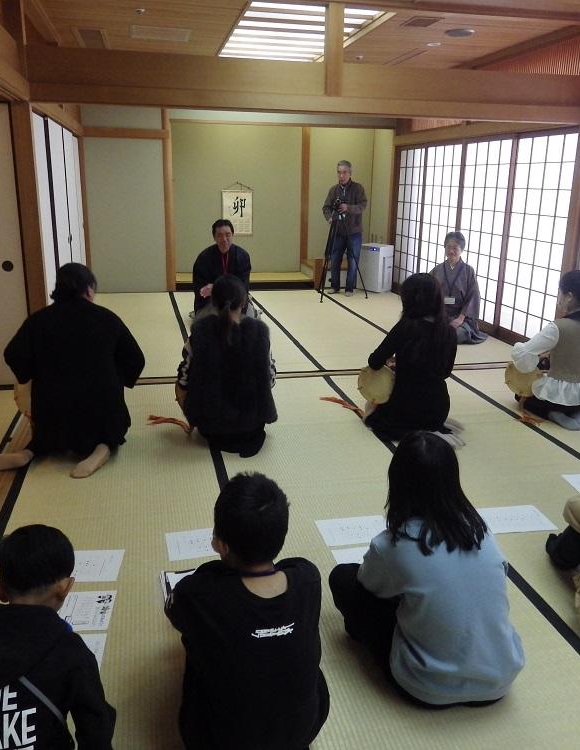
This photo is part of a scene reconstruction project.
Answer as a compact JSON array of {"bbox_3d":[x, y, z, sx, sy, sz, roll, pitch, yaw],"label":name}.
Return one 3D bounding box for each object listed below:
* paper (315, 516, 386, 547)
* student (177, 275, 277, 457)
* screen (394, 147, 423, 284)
[{"bbox_3d":[0.273,0.644,2.621,0.297,0.002,0.210,-2,17,-10],"label":"paper"},{"bbox_3d":[-0.342,-0.081,3.460,0.530,0.900,0.640,-4,17,-15],"label":"student"},{"bbox_3d":[1.496,-1.897,7.988,0.035,1.820,0.930,-3,17,-12],"label":"screen"}]

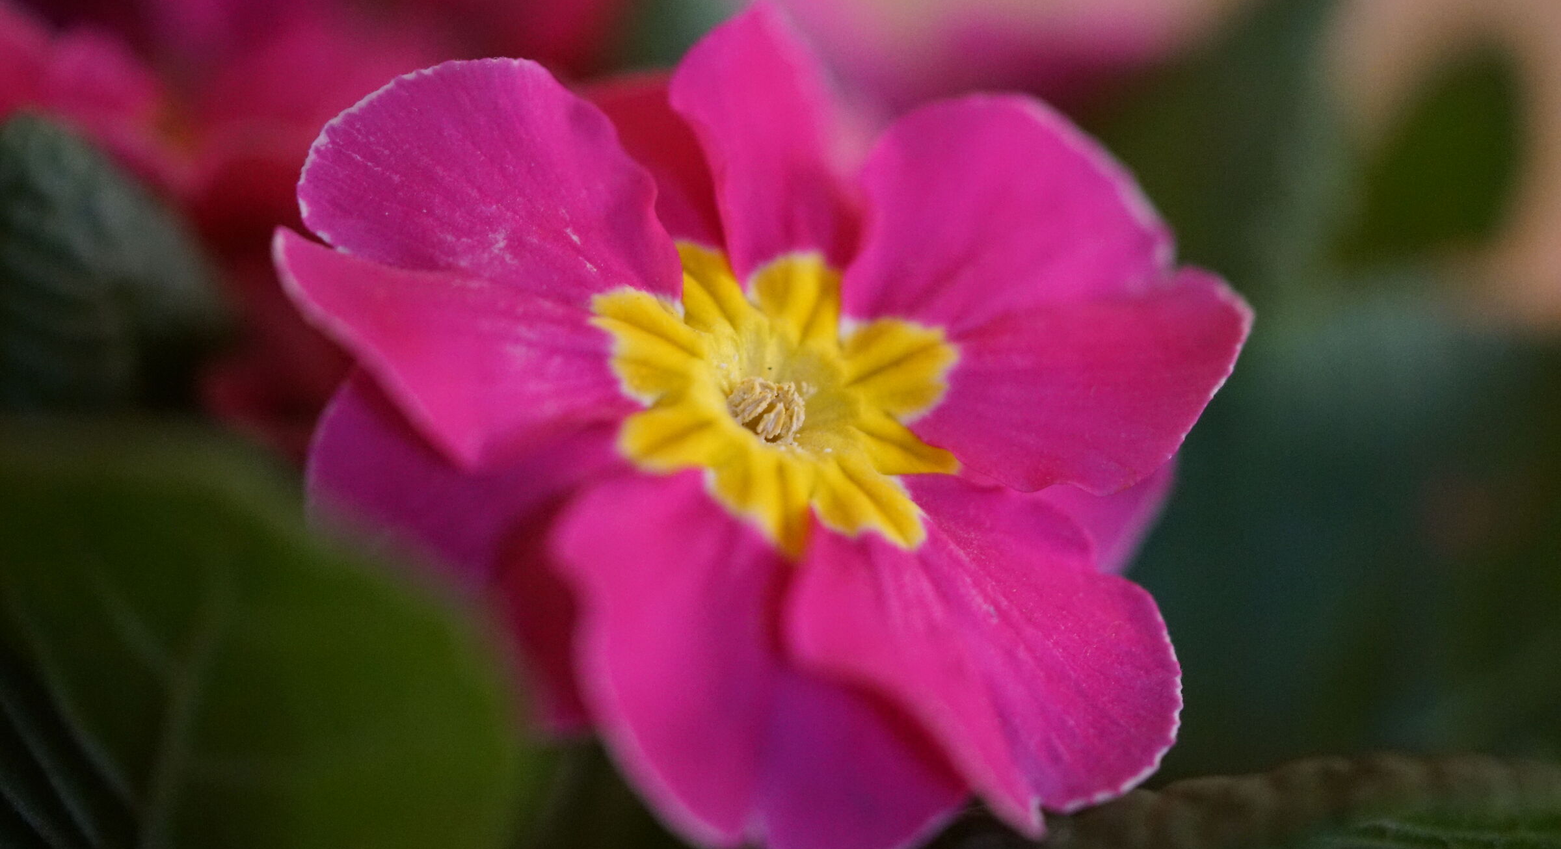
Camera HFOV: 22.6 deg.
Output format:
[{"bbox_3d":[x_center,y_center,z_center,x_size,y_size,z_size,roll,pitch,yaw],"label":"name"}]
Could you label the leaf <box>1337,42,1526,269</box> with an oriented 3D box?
[{"bbox_3d":[0.037,-0.014,0.215,0.007,0.014,0.004,29,-10,19],"label":"leaf"}]

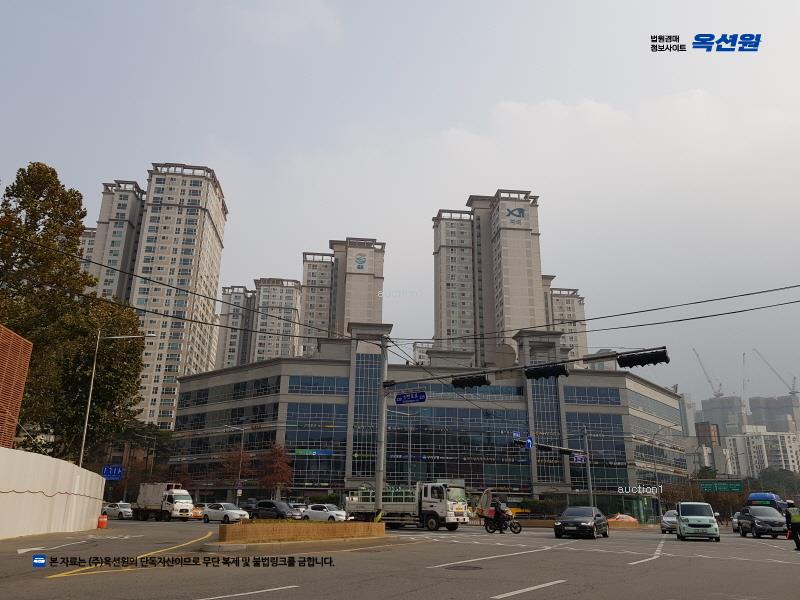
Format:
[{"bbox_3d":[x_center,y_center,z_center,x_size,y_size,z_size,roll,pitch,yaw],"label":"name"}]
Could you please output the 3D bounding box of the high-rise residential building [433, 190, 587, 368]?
[{"bbox_3d":[29.825,13.551,177.050,38.000,85.000,27.000,3,-19,-6],"label":"high-rise residential building"}]

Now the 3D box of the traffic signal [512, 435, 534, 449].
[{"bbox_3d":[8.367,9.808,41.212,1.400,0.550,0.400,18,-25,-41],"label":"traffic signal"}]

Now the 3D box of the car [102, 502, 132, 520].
[{"bbox_3d":[-26.401,20.064,57.107,4.750,1.460,1.830,-13,-23,36],"label":"car"}]

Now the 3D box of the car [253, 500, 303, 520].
[{"bbox_3d":[-10.354,17.951,51.000,4.600,1.660,1.820,-13,-23,35],"label":"car"}]

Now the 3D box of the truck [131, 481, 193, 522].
[{"bbox_3d":[-18.456,15.652,46.563,5.500,2.780,2.050,-13,-23,35],"label":"truck"}]

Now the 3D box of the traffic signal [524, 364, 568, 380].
[{"bbox_3d":[5.142,2.566,21.011,1.420,0.370,0.360,-10,-21,31],"label":"traffic signal"}]

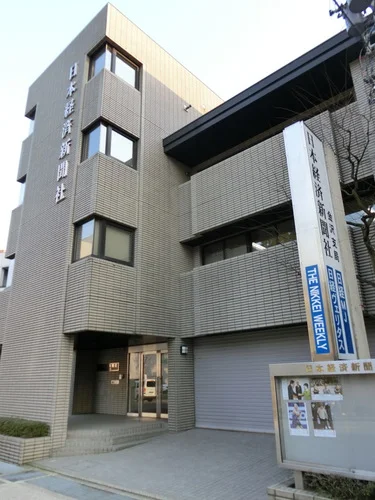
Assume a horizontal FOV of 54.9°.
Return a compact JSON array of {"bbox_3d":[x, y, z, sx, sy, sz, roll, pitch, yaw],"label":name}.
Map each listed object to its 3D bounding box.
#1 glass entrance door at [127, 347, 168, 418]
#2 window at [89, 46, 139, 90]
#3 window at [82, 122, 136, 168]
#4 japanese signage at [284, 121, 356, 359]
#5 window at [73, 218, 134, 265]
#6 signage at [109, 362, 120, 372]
[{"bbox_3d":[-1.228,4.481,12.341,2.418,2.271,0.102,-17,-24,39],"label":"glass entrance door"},{"bbox_3d":[-2.550,-6.081,12.597,1.028,1.220,1.480,-17,-24,39],"label":"window"},{"bbox_3d":[-2.487,-3.121,11.616,1.028,1.220,1.480,-17,-24,39],"label":"window"},{"bbox_3d":[2.162,-0.205,5.967,0.345,3.944,0.881,-17,-24,39],"label":"japanese signage"},{"bbox_3d":[-2.422,-0.097,10.613,1.028,1.220,1.480,-17,-24,39],"label":"window"},{"bbox_3d":[-2.795,4.468,13.762,0.610,0.294,0.045,-17,-24,39],"label":"signage"}]

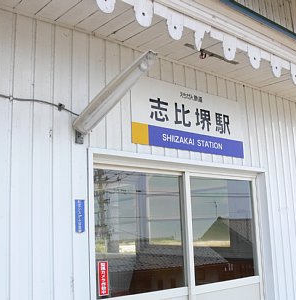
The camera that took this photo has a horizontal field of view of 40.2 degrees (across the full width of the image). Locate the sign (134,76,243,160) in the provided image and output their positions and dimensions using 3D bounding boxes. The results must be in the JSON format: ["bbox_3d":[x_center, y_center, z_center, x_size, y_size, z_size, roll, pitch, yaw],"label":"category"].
[{"bbox_3d":[0.352,-0.226,3.052,1.176,0.495,0.030,7,-14,-39],"label":"sign"}]

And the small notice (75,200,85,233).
[{"bbox_3d":[-0.381,0.377,2.297,0.064,0.186,0.010,7,-14,-39],"label":"small notice"}]

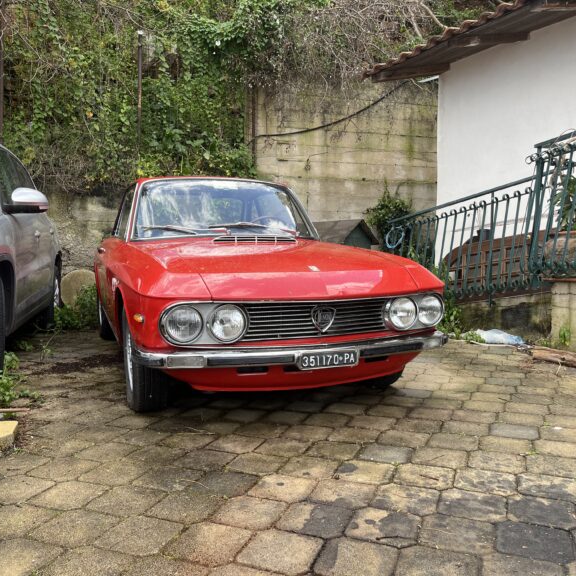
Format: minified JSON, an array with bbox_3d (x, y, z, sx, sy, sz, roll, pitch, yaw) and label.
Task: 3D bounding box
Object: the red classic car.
[{"bbox_3d":[-0.561,-0.131,4.217,1.560,1.300,3.970,-2,6,-21],"label":"red classic car"}]

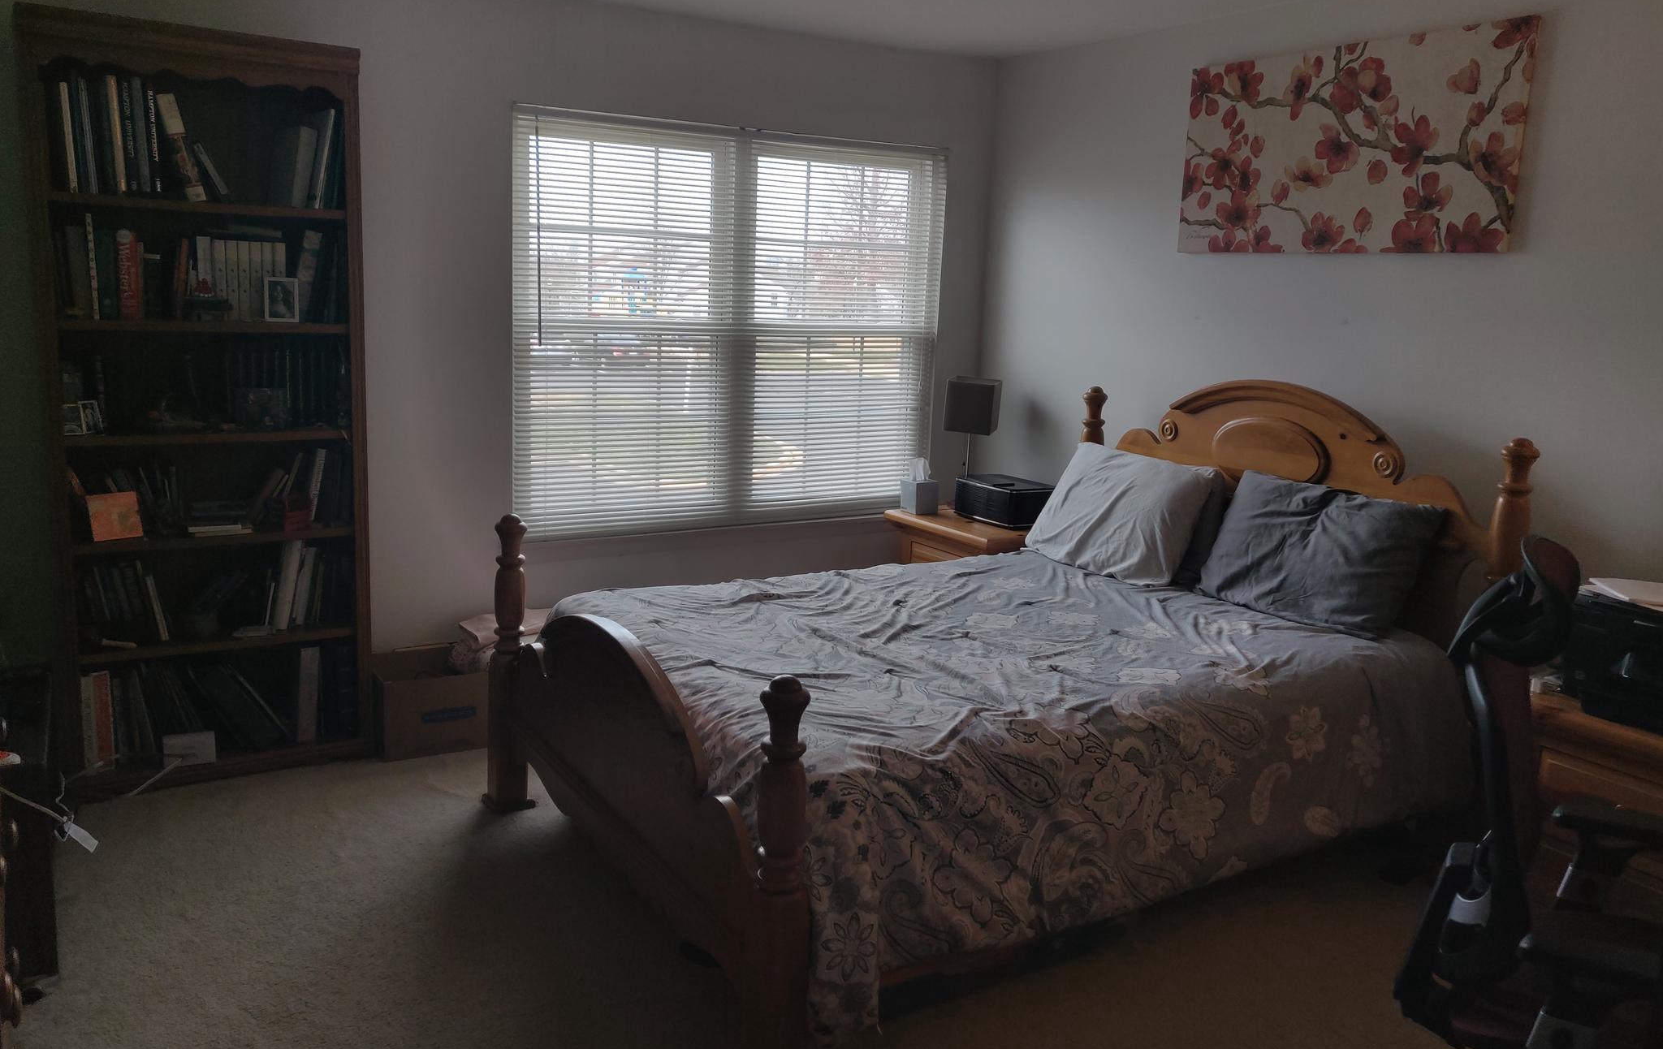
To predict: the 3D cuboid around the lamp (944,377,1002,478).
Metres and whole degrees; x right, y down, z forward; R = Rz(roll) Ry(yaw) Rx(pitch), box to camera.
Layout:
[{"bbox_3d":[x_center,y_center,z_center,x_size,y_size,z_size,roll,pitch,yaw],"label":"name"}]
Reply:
[{"bbox_3d":[0.567,-0.330,4.999,0.200,0.545,0.200,6,12,18],"label":"lamp"}]

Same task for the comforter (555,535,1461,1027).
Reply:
[{"bbox_3d":[0.417,0.467,3.287,2.015,0.485,1.629,-5,13,-32],"label":"comforter"}]

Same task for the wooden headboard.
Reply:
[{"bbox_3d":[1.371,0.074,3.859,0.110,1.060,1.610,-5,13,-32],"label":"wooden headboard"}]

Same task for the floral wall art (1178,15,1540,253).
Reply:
[{"bbox_3d":[1.525,-1.132,3.634,0.033,0.606,1.142,-5,13,-32],"label":"floral wall art"}]

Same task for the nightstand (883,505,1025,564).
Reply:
[{"bbox_3d":[0.587,0.277,4.893,0.472,0.593,0.613,-5,14,-33],"label":"nightstand"}]

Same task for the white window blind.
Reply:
[{"bbox_3d":[-0.304,-0.709,4.482,1.786,1.460,0.050,-5,13,-32],"label":"white window blind"}]

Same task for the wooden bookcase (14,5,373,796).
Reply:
[{"bbox_3d":[-1.798,-0.305,3.487,0.806,2.101,0.305,-5,13,-32],"label":"wooden bookcase"}]

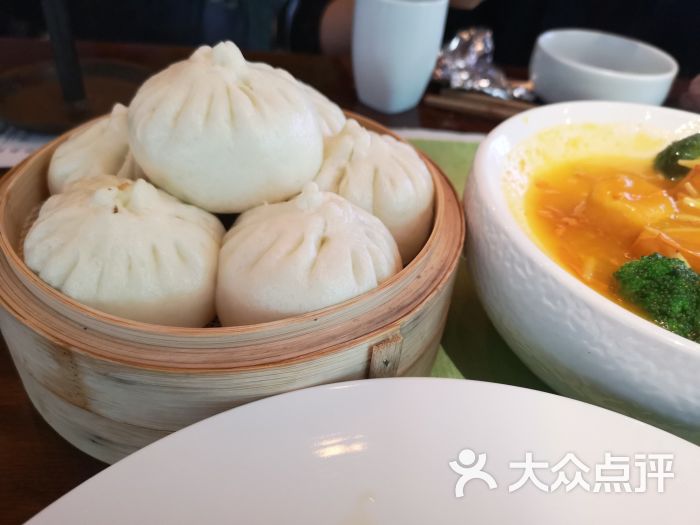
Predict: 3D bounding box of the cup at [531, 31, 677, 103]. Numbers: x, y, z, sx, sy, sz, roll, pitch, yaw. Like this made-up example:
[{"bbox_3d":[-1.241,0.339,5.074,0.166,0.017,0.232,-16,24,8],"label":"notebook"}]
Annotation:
[{"bbox_3d":[0.218,-0.157,0.487,0.116,0.059,0.116,3,41,-3],"label":"cup"}]

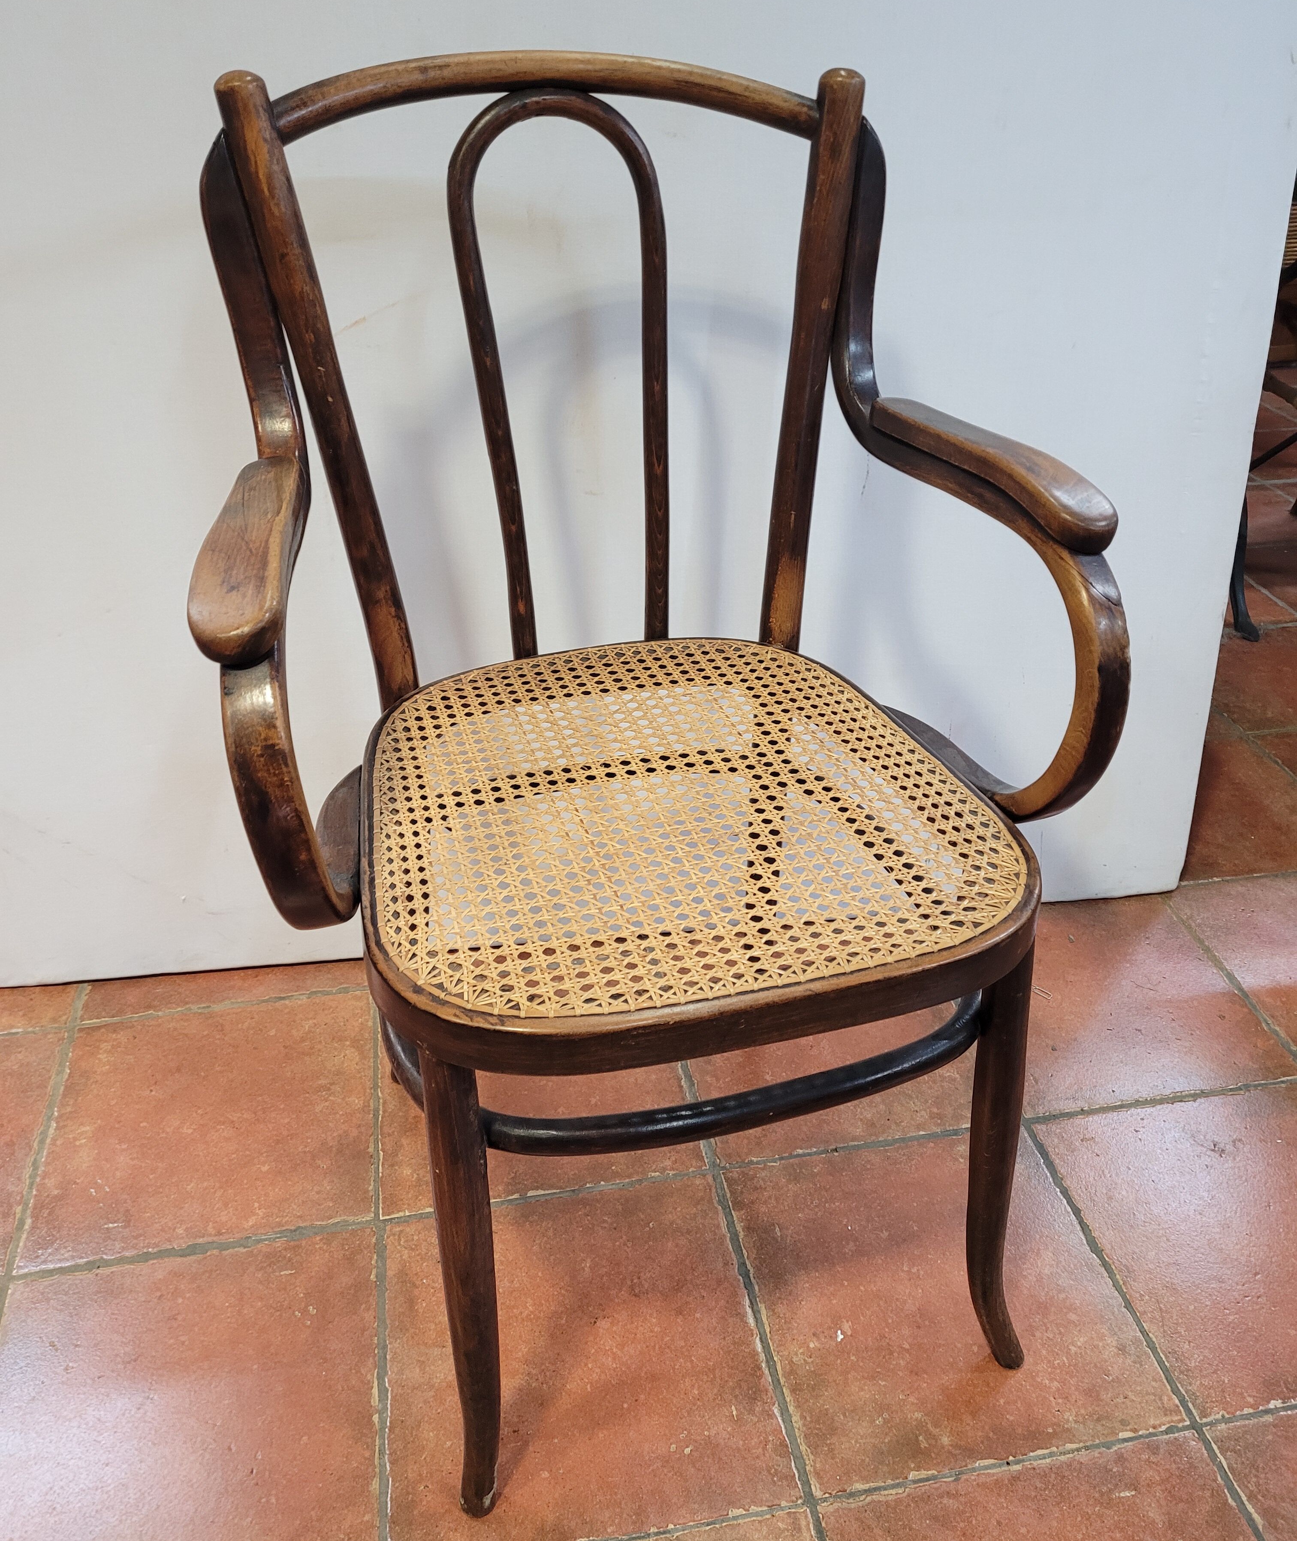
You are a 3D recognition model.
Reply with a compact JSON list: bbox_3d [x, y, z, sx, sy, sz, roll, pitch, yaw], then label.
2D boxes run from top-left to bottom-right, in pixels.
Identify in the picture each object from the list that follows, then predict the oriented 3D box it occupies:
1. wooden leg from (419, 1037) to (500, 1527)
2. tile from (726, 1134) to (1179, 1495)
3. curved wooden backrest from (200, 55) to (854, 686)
[{"bbox_3d":[-0.123,0.359,0.899,0.052,0.388,0.113,-9,34,-13],"label":"wooden leg"},{"bbox_3d":[0.246,0.450,1.125,0.306,0.010,0.306,-6,34,-9],"label":"tile"},{"bbox_3d":[-0.068,-0.332,1.097,0.507,0.492,0.109,-9,24,-13],"label":"curved wooden backrest"}]

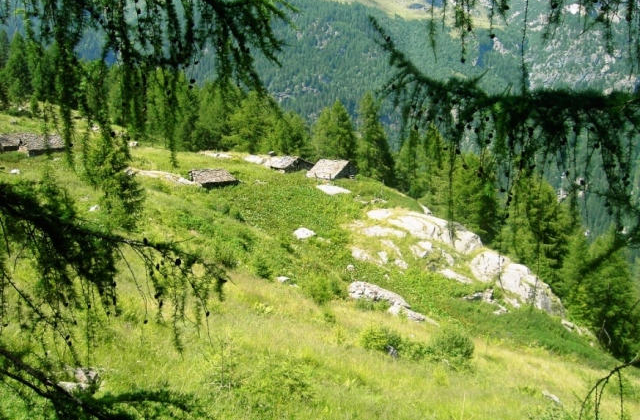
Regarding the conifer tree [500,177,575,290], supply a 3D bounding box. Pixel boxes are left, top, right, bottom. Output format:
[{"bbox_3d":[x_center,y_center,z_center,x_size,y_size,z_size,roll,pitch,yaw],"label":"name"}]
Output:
[{"bbox_3d":[16.883,2.202,50.000,5.900,10.000,5.700,0,14,0],"label":"conifer tree"}]

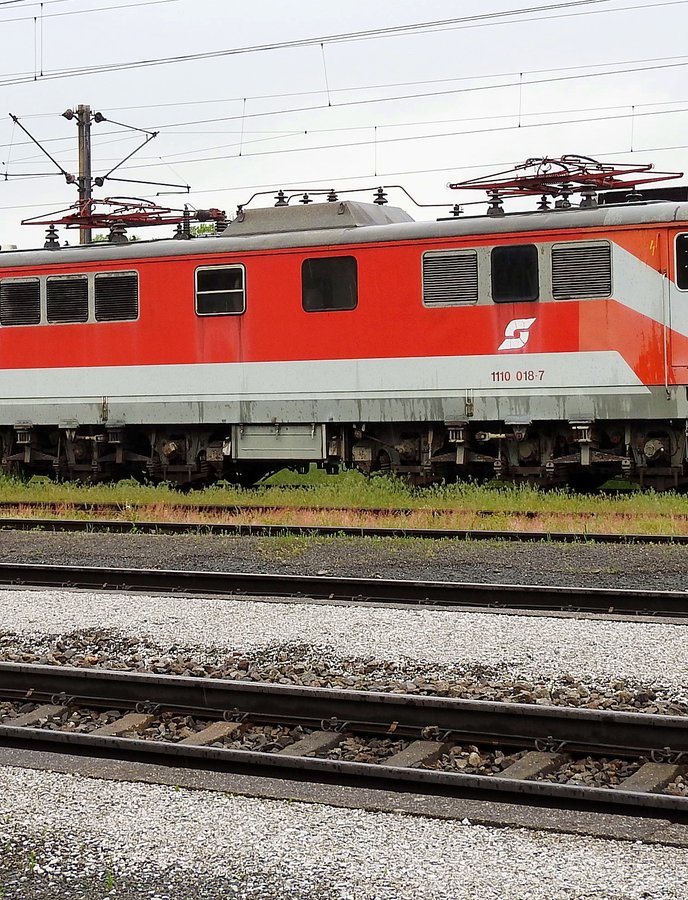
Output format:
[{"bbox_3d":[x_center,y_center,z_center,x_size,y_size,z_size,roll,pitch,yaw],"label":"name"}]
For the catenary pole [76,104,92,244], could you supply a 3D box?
[{"bbox_3d":[-5.511,-3.418,33.620,0.270,7.986,0.270,0,2,27],"label":"catenary pole"}]

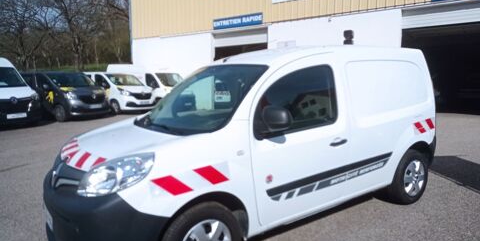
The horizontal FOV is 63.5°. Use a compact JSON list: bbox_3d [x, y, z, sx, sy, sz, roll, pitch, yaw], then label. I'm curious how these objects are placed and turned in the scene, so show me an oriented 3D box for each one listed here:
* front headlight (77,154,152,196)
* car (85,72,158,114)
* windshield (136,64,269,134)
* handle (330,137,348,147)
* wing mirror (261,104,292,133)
[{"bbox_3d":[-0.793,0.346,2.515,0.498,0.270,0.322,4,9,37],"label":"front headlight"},{"bbox_3d":[-6.470,-1.450,19.600,5.050,1.970,1.960,4,9,35],"label":"car"},{"bbox_3d":[-0.450,-0.198,3.500,0.930,0.180,1.420,-49,30,-22],"label":"windshield"},{"bbox_3d":[0.891,0.185,3.408,0.220,0.055,0.050,-7,8,-36],"label":"handle"},{"bbox_3d":[0.274,-0.003,2.827,0.140,0.215,0.200,-7,8,-36],"label":"wing mirror"}]

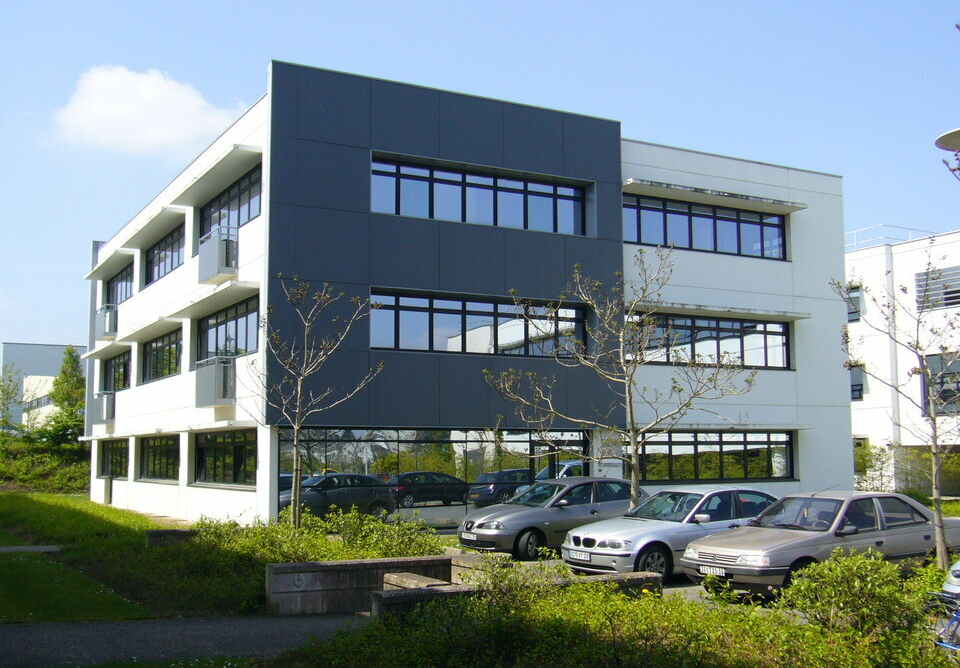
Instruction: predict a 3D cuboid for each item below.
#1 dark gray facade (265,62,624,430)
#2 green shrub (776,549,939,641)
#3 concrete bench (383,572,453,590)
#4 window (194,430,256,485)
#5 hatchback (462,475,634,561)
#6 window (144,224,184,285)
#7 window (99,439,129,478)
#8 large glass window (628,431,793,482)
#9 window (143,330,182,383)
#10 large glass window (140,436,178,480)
[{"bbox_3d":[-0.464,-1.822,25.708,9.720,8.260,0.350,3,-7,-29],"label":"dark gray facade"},{"bbox_3d":[4.084,2.799,11.402,1.600,0.950,1.350,0,-6,0],"label":"green shrub"},{"bbox_3d":[-0.785,3.282,13.100,0.360,0.430,1.350,3,-7,-29],"label":"concrete bench"},{"bbox_3d":[-6.517,3.203,27.191,0.200,1.420,6.000,3,-7,-29],"label":"window"},{"bbox_3d":[1.628,3.626,20.847,4.280,1.441,1.730,3,-7,-31],"label":"hatchback"},{"bbox_3d":[-10.113,-2.527,34.176,0.200,1.380,6.000,3,-7,-29],"label":"window"},{"bbox_3d":[-13.590,4.680,39.648,0.200,1.430,6.000,3,-7,-29],"label":"window"},{"bbox_3d":[6.501,3.441,29.480,6.280,1.450,0.200,3,-7,-29],"label":"large glass window"},{"bbox_3d":[-10.095,0.718,33.819,0.200,1.430,6.000,3,-7,-29],"label":"window"},{"bbox_3d":[-10.078,3.944,33.463,0.200,1.440,6.000,3,-7,-29],"label":"large glass window"}]

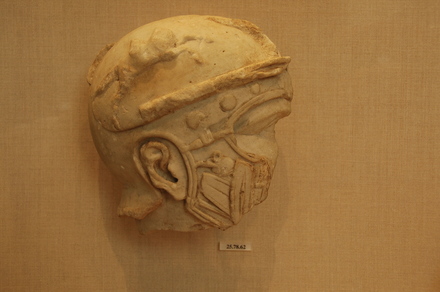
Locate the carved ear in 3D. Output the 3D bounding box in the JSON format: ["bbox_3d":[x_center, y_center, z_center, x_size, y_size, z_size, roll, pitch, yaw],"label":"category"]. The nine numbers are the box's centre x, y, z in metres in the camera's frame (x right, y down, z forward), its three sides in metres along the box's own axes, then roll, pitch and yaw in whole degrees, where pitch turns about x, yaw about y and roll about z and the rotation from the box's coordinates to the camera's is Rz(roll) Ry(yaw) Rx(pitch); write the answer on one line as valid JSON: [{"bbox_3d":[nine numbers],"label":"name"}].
[{"bbox_3d":[-0.053,0.024,0.600,0.031,0.062,0.020,-24,0,-5],"label":"carved ear"}]

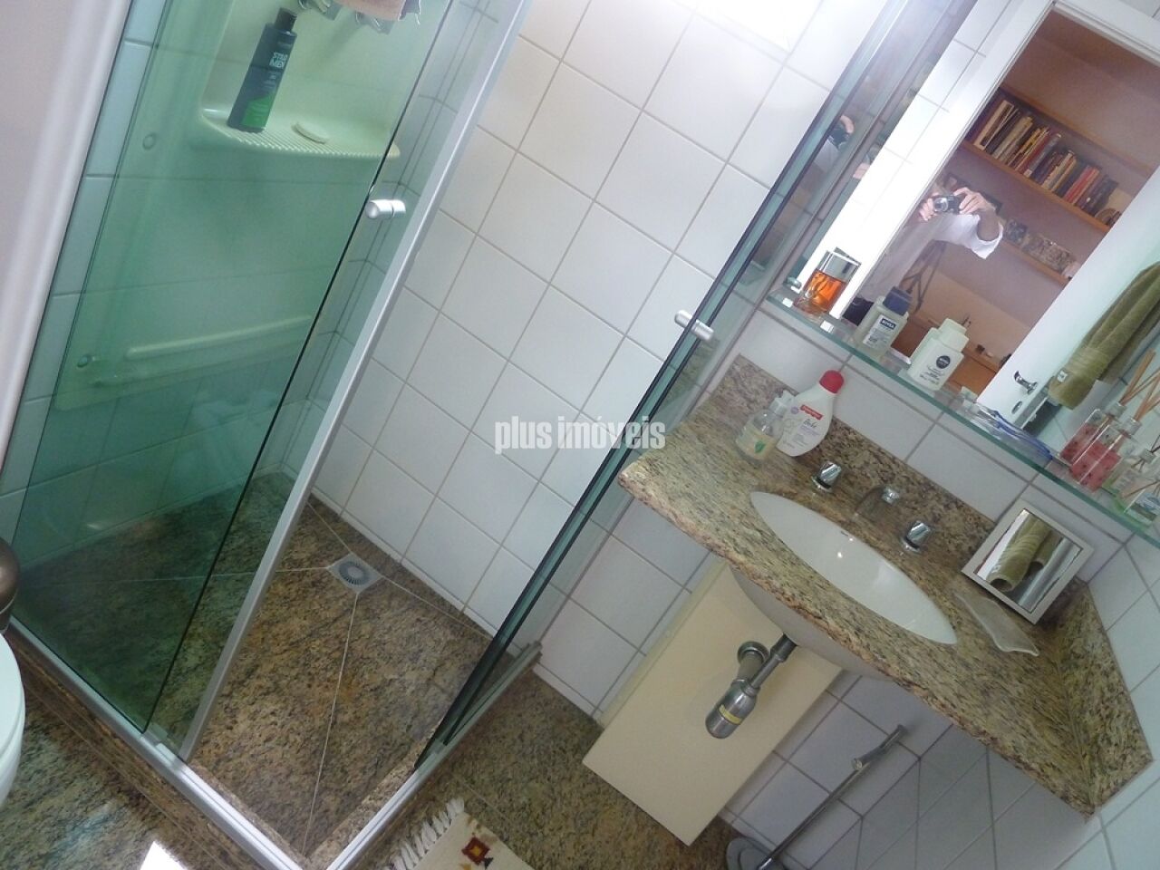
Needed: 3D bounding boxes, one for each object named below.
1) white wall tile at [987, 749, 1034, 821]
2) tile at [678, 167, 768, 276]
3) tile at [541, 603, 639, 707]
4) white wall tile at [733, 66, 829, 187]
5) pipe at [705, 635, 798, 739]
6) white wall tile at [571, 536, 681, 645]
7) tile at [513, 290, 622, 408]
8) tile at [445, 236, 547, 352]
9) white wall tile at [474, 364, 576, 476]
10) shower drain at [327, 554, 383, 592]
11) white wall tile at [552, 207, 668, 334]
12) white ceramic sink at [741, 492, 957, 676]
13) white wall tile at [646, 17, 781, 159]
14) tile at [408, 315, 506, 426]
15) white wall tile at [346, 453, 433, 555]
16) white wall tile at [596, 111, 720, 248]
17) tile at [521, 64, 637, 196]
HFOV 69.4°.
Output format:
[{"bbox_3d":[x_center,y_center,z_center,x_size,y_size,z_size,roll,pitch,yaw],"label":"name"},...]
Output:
[{"bbox_3d":[0.738,0.507,1.364,0.010,0.200,0.200,36,23,11],"label":"white wall tile"},{"bbox_3d":[0.317,-0.387,1.626,0.197,0.195,0.010,36,23,11],"label":"tile"},{"bbox_3d":[0.008,0.509,1.961,0.197,0.195,0.010,36,23,11],"label":"tile"},{"bbox_3d":[0.419,-0.555,1.584,0.200,0.200,0.010,36,23,11],"label":"white wall tile"},{"bbox_3d":[0.328,0.416,1.533,0.075,0.240,0.205,36,23,11],"label":"pipe"},{"bbox_3d":[0.102,0.353,1.886,0.197,0.195,0.010,36,23,11],"label":"white wall tile"},{"bbox_3d":[-0.030,-0.192,1.852,0.200,0.200,0.010,36,23,11],"label":"tile"},{"bbox_3d":[-0.194,-0.308,1.891,0.200,0.200,0.010,36,23,11],"label":"tile"},{"bbox_3d":[-0.123,-0.031,1.897,0.198,0.198,0.010,35,23,11],"label":"white wall tile"},{"bbox_3d":[-0.546,0.334,2.034,0.100,0.010,0.100,36,23,11],"label":"shower drain"},{"bbox_3d":[0.064,-0.344,1.739,0.197,0.195,0.010,36,23,11],"label":"white wall tile"},{"bbox_3d":[0.394,0.271,1.384,0.430,0.165,0.320,36,23,11],"label":"white ceramic sink"},{"bbox_3d":[0.256,-0.671,1.623,0.200,0.200,0.010,36,23,11],"label":"white wall tile"},{"bbox_3d":[-0.283,-0.144,1.933,0.198,0.198,0.010,35,23,11],"label":"tile"},{"bbox_3d":[-0.471,0.167,2.076,0.197,0.195,0.010,36,23,11],"label":"white wall tile"},{"bbox_3d":[0.158,-0.501,1.665,0.197,0.195,0.010,36,23,11],"label":"white wall tile"},{"bbox_3d":[-0.002,-0.628,1.739,0.200,0.200,0.010,36,23,11],"label":"tile"}]

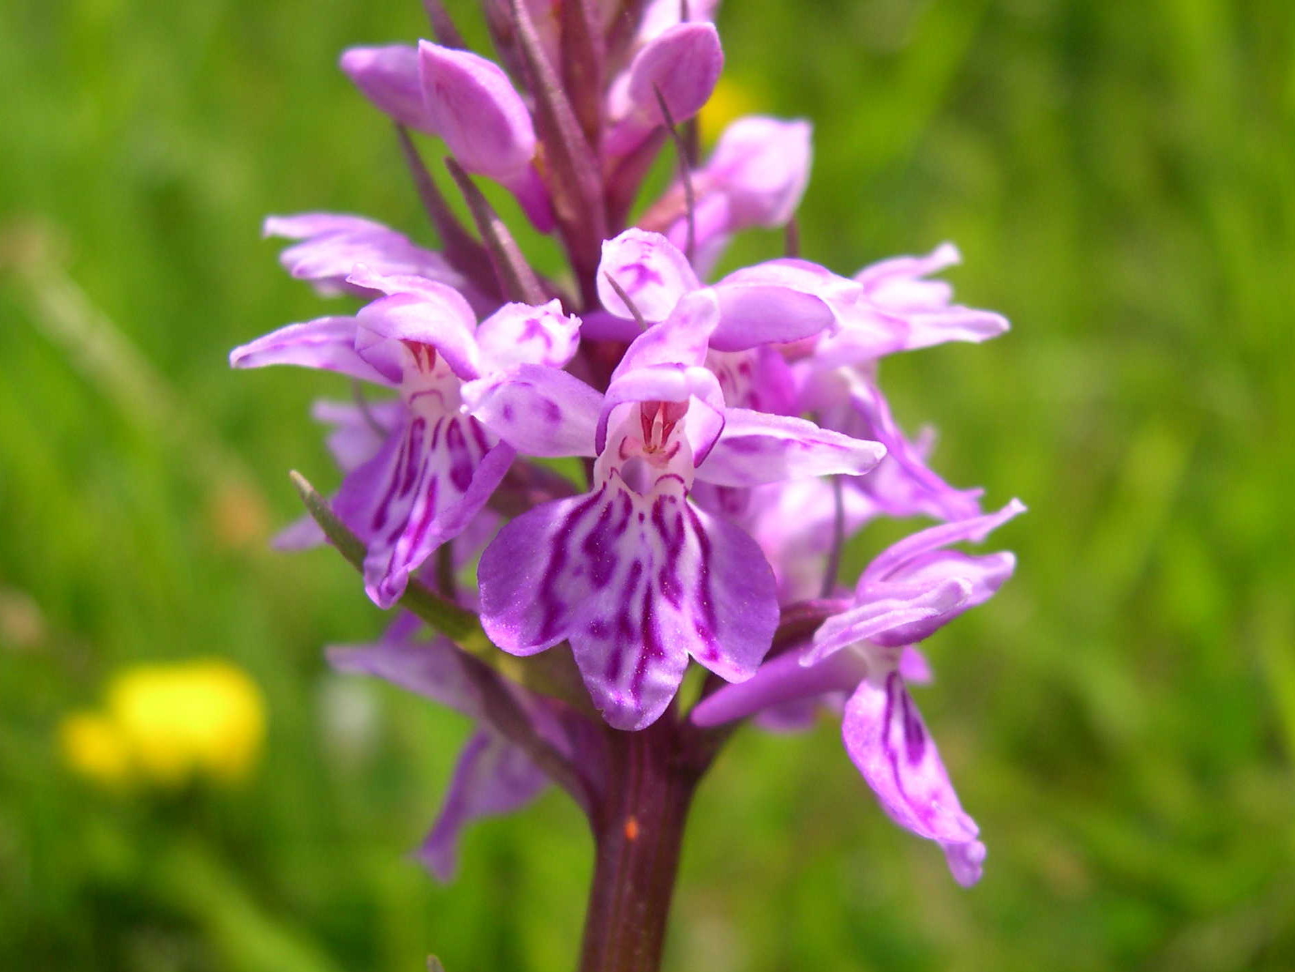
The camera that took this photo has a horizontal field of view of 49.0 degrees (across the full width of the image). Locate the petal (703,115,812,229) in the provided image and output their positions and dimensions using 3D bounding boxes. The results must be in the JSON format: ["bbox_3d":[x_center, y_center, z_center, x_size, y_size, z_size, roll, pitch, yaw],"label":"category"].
[{"bbox_3d":[0.006,-0.016,0.071,0.004,0.006,0.004,39,-6,-4],"label":"petal"}]

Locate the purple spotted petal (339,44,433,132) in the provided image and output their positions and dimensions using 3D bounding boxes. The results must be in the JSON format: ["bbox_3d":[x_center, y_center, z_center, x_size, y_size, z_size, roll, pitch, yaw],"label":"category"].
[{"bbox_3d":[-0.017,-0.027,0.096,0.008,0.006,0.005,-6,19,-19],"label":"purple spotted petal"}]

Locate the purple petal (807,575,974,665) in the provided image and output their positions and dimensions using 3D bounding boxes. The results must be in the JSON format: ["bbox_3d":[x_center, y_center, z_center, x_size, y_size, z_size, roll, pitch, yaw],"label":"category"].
[{"bbox_3d":[0.012,0.007,0.069,0.009,0.003,0.003,-26,6,-5],"label":"purple petal"}]

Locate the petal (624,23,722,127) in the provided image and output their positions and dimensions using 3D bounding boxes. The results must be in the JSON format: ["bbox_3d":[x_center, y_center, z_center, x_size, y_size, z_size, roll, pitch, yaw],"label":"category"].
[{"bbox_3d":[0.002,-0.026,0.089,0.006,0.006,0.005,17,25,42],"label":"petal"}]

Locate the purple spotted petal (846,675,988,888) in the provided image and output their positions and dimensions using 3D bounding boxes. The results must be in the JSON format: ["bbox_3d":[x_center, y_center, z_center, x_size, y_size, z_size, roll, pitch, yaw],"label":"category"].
[{"bbox_3d":[0.013,0.015,0.071,0.006,0.011,0.004,-22,-4,-42],"label":"purple spotted petal"}]

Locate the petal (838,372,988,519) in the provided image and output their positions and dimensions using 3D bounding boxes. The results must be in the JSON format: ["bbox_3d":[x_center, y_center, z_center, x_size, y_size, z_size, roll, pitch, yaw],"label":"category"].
[{"bbox_3d":[0.013,-0.002,0.068,0.003,0.009,0.005,-43,0,6],"label":"petal"}]

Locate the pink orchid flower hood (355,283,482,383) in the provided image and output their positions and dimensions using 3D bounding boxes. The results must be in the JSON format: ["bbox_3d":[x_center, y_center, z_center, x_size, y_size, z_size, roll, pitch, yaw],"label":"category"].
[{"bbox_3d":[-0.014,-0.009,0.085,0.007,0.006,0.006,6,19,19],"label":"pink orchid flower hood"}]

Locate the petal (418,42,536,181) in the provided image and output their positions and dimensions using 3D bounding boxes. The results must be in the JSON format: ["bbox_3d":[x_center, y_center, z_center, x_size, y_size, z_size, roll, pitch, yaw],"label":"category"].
[{"bbox_3d":[-0.008,-0.017,0.063,0.003,0.007,0.003,-38,3,12],"label":"petal"}]

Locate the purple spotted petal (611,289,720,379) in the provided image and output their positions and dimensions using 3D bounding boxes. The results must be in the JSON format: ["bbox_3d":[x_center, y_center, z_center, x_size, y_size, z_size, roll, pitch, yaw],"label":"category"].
[{"bbox_3d":[0.001,-0.007,0.060,0.003,0.005,0.002,39,-15,0],"label":"purple spotted petal"}]

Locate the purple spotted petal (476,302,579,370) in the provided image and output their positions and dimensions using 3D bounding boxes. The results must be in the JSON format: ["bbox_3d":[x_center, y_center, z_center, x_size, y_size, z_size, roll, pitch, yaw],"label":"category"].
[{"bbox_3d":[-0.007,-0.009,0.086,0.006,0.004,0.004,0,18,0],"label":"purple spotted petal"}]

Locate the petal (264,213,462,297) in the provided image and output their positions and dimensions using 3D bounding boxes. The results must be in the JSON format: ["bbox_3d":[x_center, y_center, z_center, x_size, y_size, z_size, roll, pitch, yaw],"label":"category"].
[{"bbox_3d":[-0.014,-0.011,0.069,0.009,0.003,0.004,17,6,-6],"label":"petal"}]

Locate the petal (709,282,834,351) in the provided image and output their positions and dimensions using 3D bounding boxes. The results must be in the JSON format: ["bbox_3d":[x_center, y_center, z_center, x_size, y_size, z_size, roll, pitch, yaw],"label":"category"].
[{"bbox_3d":[0.006,-0.008,0.070,0.006,0.003,0.003,0,3,-6],"label":"petal"}]

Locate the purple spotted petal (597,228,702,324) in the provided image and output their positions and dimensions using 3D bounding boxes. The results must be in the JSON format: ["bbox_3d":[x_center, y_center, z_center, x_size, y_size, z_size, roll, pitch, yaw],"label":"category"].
[{"bbox_3d":[0.000,-0.010,0.070,0.005,0.005,0.003,0,3,6],"label":"purple spotted petal"}]

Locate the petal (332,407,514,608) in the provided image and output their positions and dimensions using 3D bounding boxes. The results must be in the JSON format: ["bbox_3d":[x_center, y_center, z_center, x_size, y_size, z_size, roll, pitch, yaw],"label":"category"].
[{"bbox_3d":[-0.011,0.001,0.069,0.008,0.009,0.004,9,-7,18],"label":"petal"}]

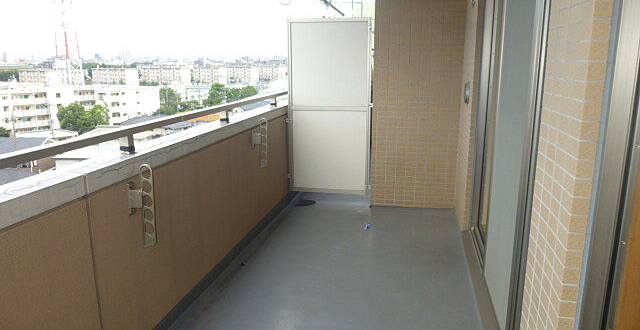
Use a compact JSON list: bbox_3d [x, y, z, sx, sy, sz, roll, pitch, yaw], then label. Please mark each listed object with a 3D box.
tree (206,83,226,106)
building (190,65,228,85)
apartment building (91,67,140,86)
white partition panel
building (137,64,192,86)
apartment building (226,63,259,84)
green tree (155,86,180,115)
[{"bbox_3d":[-41.100,-27.073,183.515,8.400,10.300,8.400,-3,13,-13],"label":"tree"},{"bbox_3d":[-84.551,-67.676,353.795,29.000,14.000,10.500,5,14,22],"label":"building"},{"bbox_3d":[-137.779,-57.673,310.992,34.000,14.000,10.500,5,14,22],"label":"apartment building"},{"bbox_3d":[0.091,-0.568,4.689,0.817,1.747,0.045,2,13,12],"label":"white partition panel"},{"bbox_3d":[-108.814,-61.254,324.825,38.000,14.000,10.500,5,14,22],"label":"building"},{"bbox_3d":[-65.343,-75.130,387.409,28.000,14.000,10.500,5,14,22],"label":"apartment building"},{"bbox_3d":[-49.057,-19.725,148.890,8.800,11.000,8.800,-5,13,-18],"label":"green tree"}]

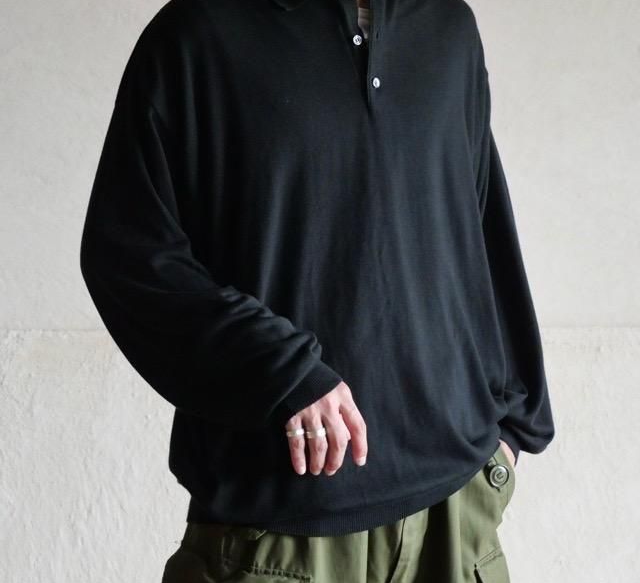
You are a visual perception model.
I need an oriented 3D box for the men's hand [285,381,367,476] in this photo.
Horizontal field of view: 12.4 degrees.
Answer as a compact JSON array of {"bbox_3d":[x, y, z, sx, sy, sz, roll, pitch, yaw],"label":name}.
[{"bbox_3d":[0.004,0.135,2.970,0.085,0.105,0.070,0,1,6],"label":"men's hand"}]

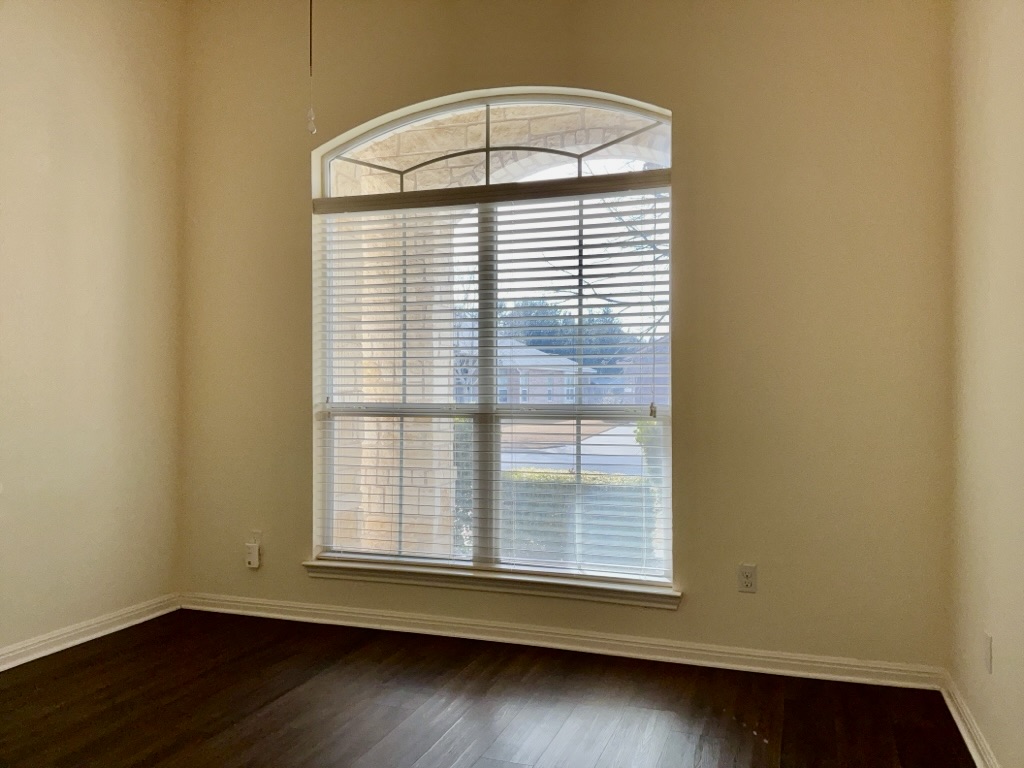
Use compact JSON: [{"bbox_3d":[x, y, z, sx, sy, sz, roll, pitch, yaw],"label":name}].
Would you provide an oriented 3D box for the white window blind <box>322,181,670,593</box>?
[{"bbox_3d":[-0.146,-0.023,3.785,1.800,1.830,0.070,0,-1,19],"label":"white window blind"}]

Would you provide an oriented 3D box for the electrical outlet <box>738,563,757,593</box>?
[{"bbox_3d":[0.988,0.816,3.347,0.071,0.115,0.010,0,-1,19],"label":"electrical outlet"}]

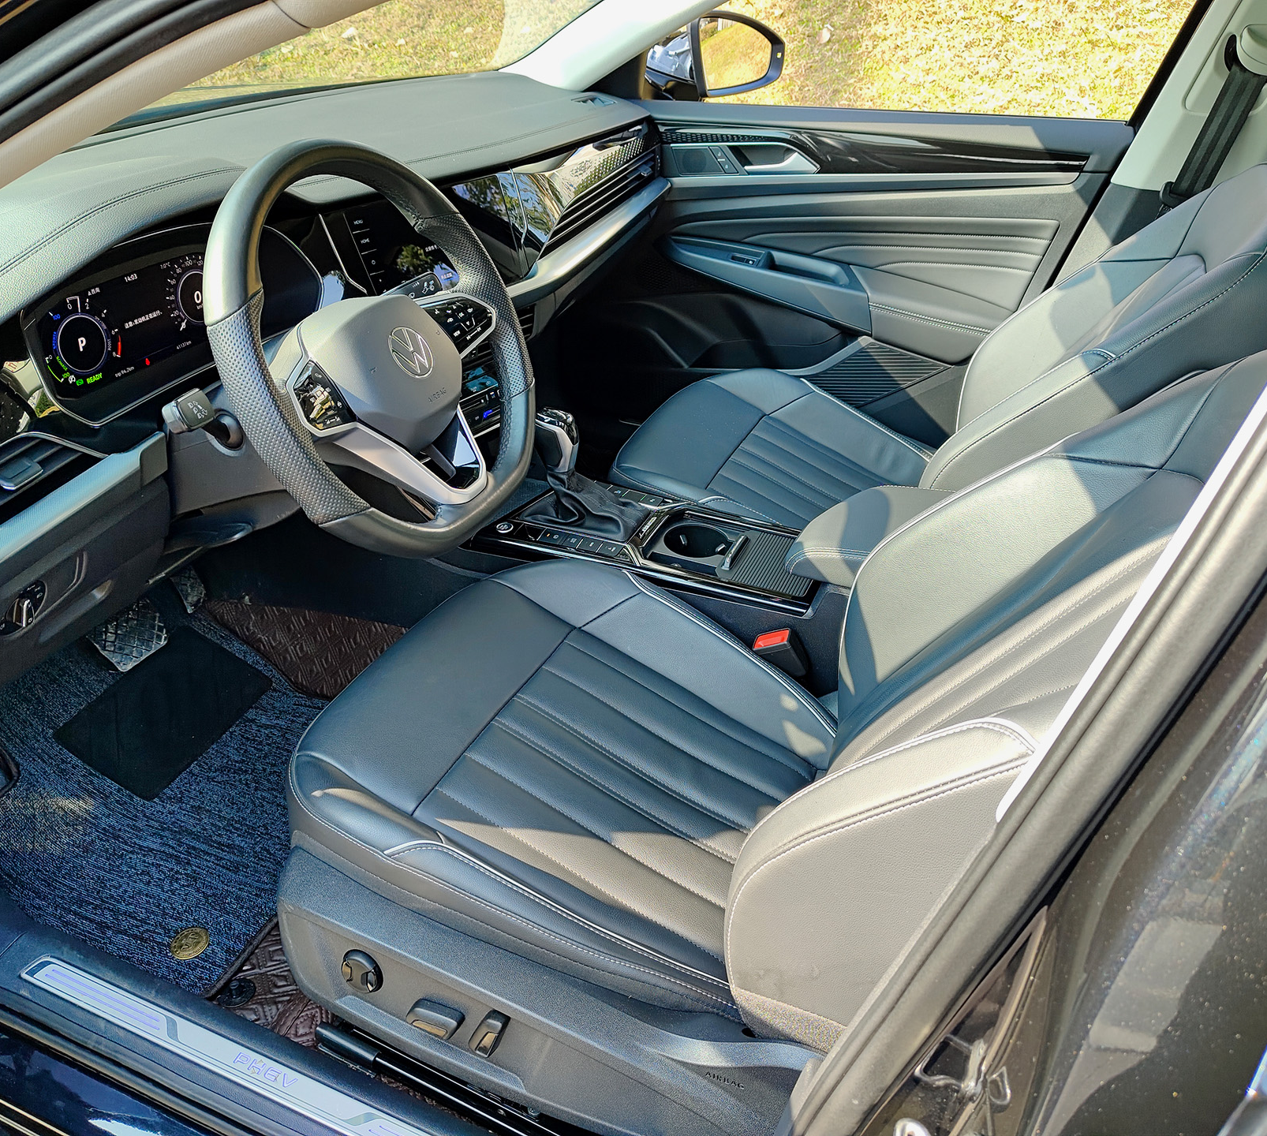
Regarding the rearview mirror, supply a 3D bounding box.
[{"bbox_3d":[0.153,-0.959,1.977,0.150,0.155,0.215,24,41,34],"label":"rearview mirror"}]

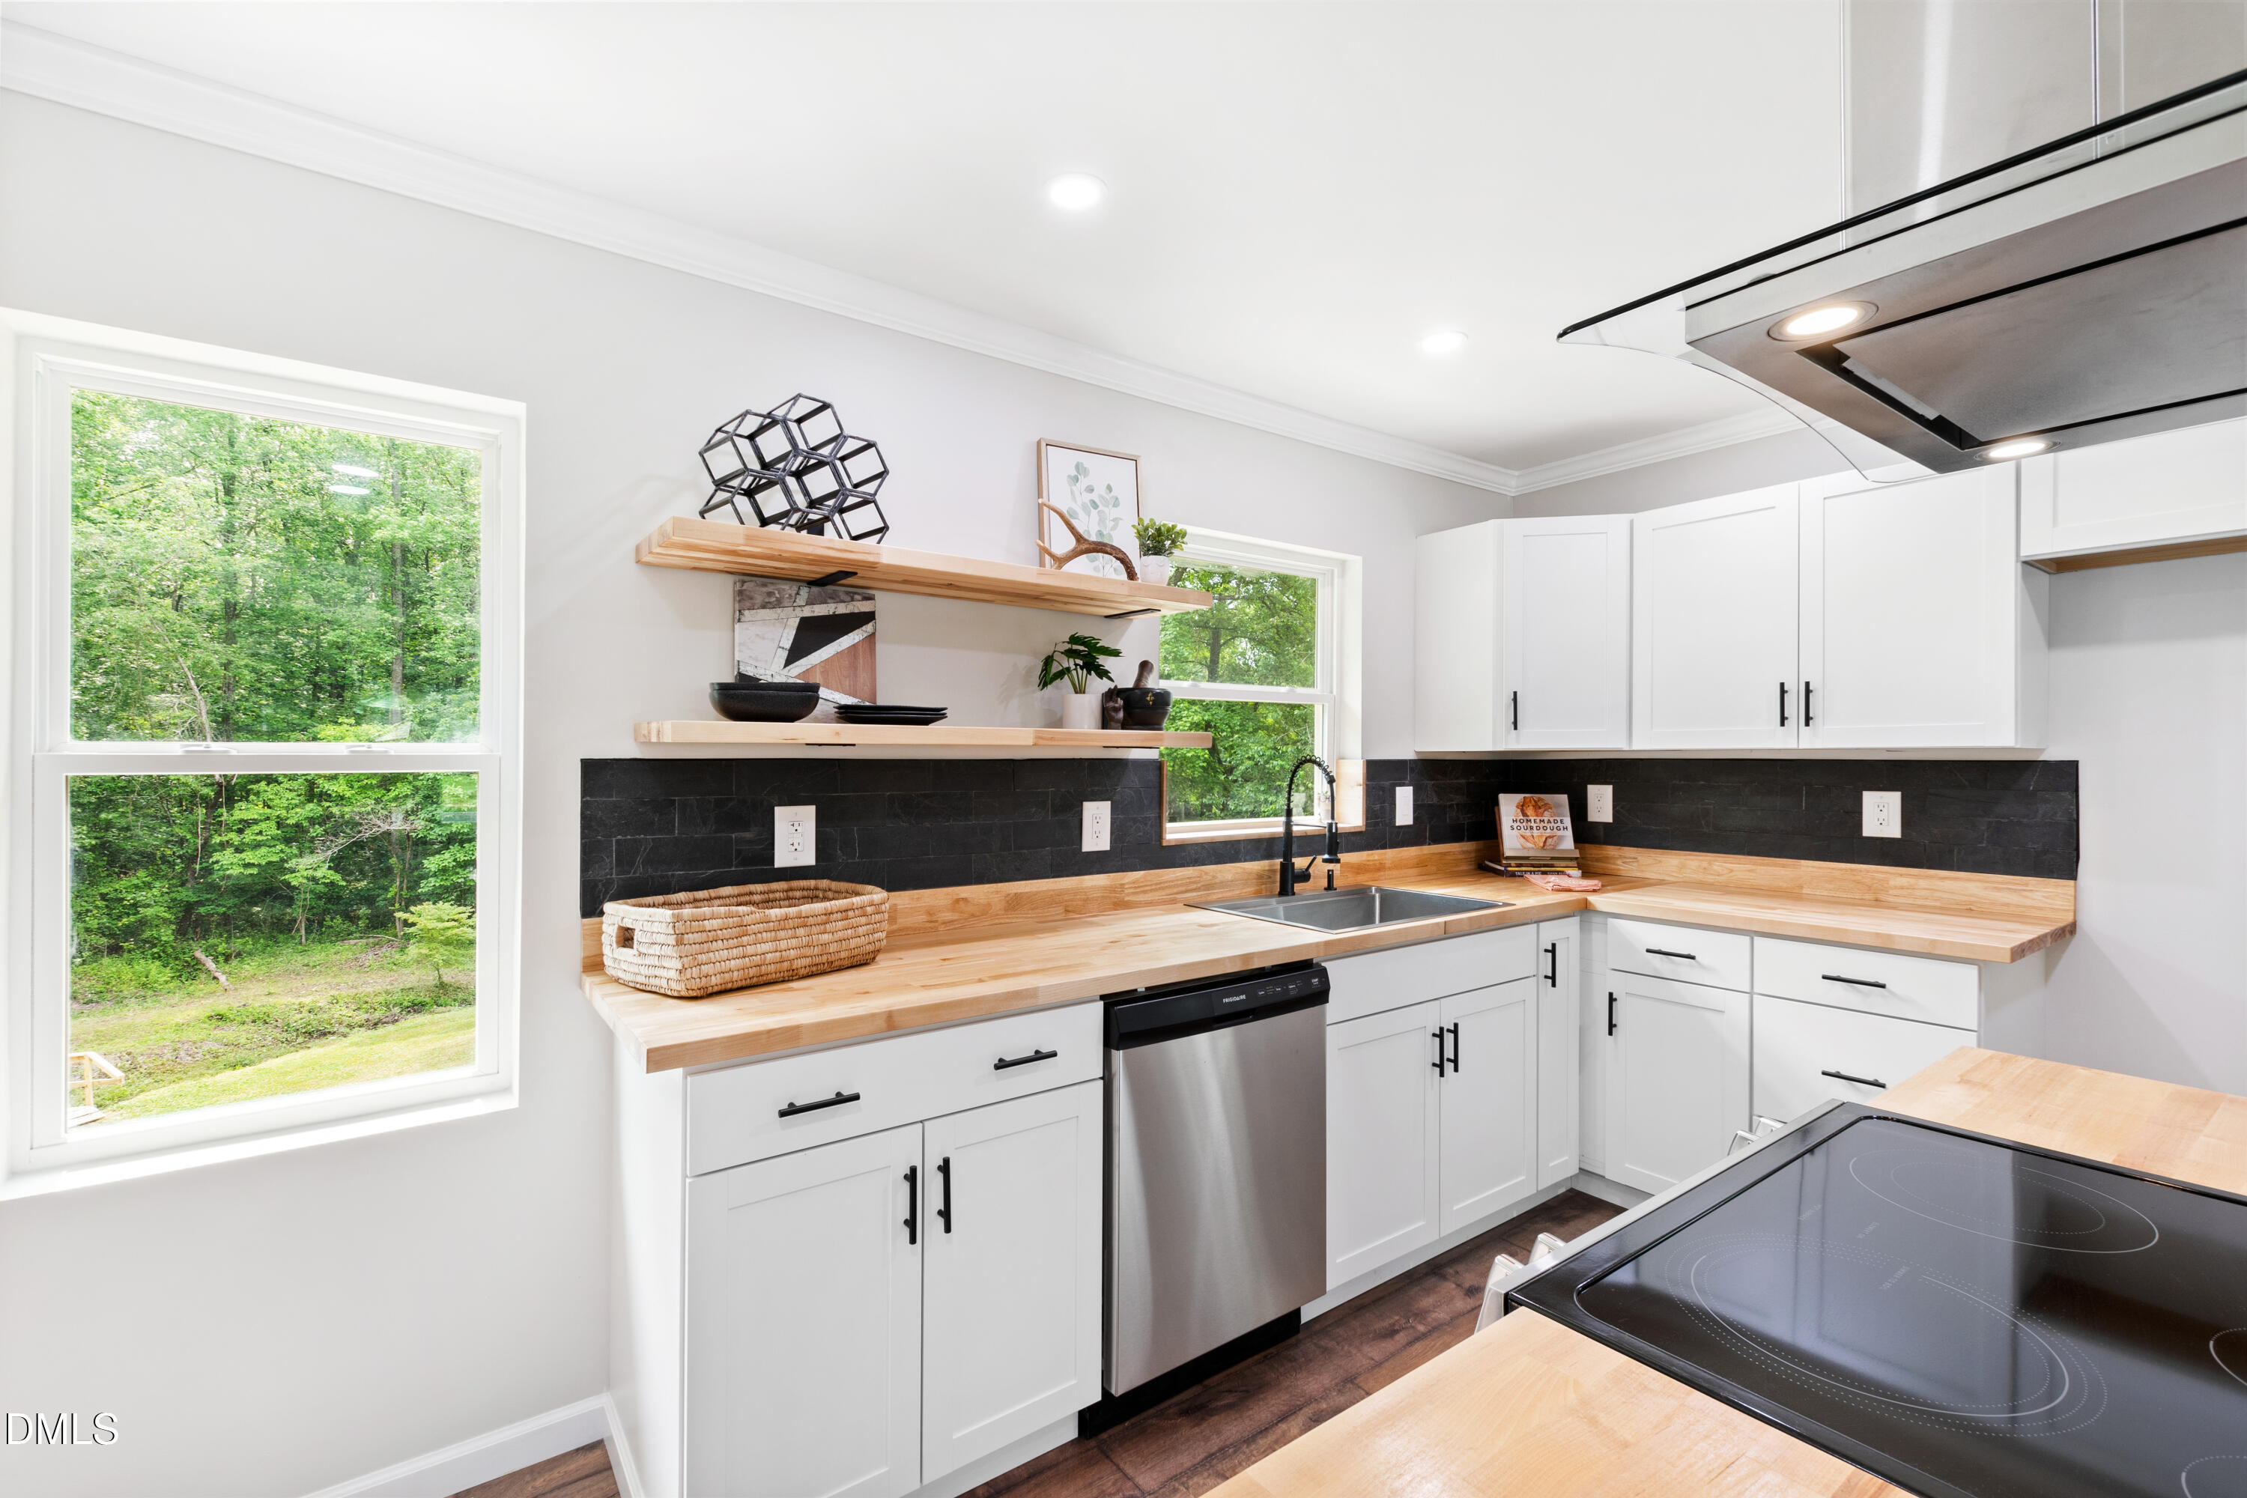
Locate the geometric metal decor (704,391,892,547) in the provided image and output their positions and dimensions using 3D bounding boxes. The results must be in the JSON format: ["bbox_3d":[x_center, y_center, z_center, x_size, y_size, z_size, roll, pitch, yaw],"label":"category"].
[{"bbox_3d":[-0.668,-0.547,1.908,0.310,0.293,0.170,1,-1,-42],"label":"geometric metal decor"}]

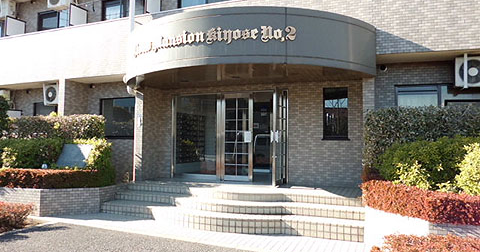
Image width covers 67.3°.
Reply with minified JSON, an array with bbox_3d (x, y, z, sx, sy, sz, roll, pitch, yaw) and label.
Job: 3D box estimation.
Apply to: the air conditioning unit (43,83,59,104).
[{"bbox_3d":[-5.263,-0.897,10.406,0.728,0.543,0.277,0,-3,22],"label":"air conditioning unit"}]

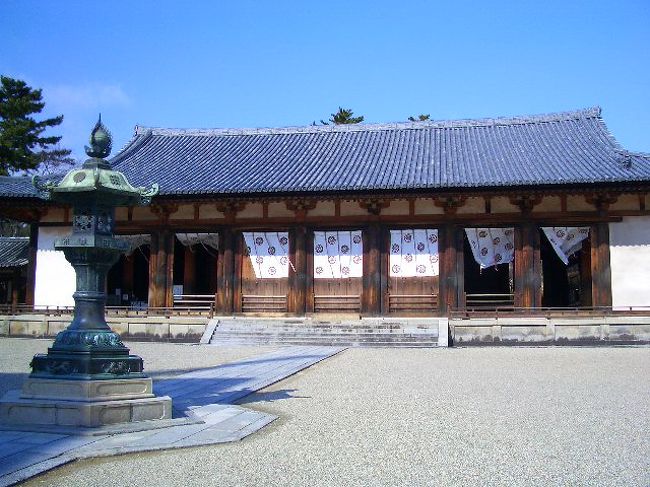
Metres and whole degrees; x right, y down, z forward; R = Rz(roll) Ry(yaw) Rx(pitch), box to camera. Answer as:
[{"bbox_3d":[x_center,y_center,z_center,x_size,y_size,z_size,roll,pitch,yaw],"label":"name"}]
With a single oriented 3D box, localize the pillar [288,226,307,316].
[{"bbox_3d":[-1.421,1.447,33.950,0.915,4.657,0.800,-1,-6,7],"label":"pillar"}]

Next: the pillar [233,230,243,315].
[{"bbox_3d":[-4.622,1.453,34.705,0.470,4.500,0.450,0,-6,8],"label":"pillar"}]

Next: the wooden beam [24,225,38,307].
[{"bbox_3d":[-15.977,1.211,35.888,0.534,4.763,0.500,-1,-6,9],"label":"wooden beam"}]

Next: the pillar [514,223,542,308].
[{"bbox_3d":[10.100,1.166,32.607,1.240,4.530,0.800,0,-6,8],"label":"pillar"}]

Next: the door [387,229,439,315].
[{"bbox_3d":[4.371,1.384,32.821,2.576,4.301,0.200,-1,-6,9],"label":"door"}]

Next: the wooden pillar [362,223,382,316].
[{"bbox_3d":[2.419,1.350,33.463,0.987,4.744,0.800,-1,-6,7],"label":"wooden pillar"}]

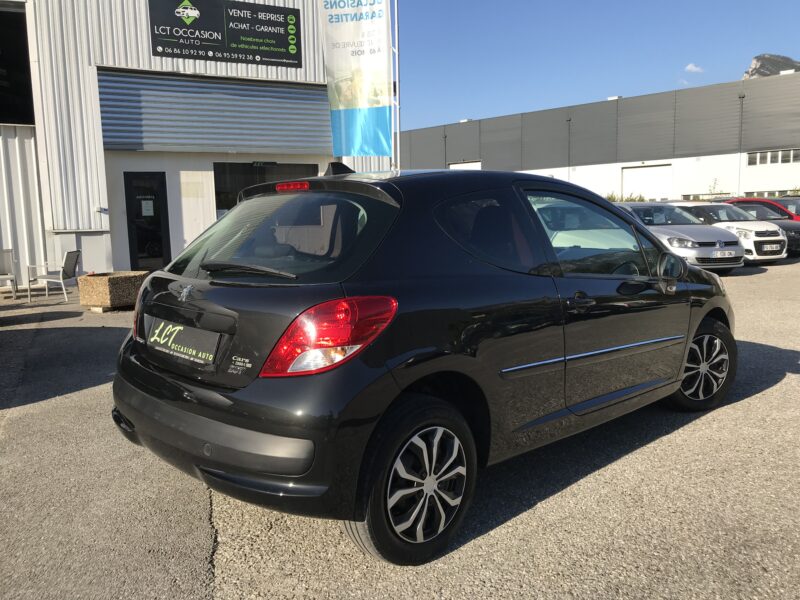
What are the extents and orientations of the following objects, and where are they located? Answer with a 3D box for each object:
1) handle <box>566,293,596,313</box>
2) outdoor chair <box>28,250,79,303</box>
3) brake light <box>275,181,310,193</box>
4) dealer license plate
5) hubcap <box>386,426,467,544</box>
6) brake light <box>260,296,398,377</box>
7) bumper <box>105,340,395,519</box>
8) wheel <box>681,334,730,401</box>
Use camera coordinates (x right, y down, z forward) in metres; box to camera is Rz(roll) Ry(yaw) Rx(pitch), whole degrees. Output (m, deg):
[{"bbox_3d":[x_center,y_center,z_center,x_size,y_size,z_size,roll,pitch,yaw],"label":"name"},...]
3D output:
[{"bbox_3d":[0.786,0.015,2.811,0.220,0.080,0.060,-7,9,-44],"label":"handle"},{"bbox_3d":[-6.054,-0.423,11.332,0.660,0.860,0.570,-1,7,-4],"label":"outdoor chair"},{"bbox_3d":[-0.448,-0.479,2.741,0.035,0.036,0.245,-7,9,-44],"label":"brake light"},{"bbox_3d":[-0.822,0.148,2.441,0.520,0.112,0.020,6,-7,45],"label":"dealer license plate"},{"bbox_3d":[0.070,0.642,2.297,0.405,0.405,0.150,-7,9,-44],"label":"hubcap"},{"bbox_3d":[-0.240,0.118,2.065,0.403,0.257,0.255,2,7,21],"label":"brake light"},{"bbox_3d":[-0.748,0.407,2.541,0.430,0.490,1.700,-7,9,-44],"label":"bumper"},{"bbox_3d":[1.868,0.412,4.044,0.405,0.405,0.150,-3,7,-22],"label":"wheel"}]

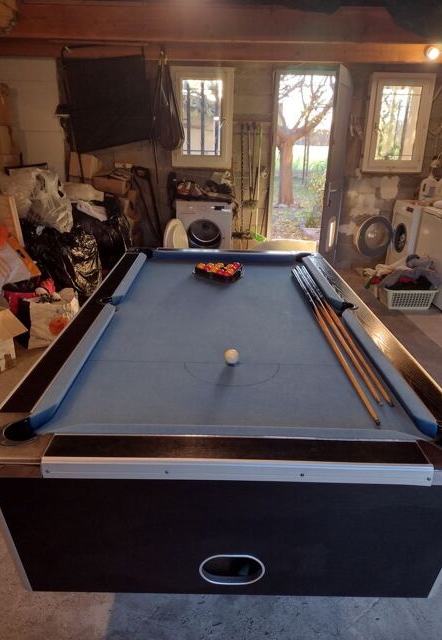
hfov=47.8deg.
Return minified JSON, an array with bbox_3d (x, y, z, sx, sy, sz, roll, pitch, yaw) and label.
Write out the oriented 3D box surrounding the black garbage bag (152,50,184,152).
[{"bbox_3d":[-0.578,-2.346,5.370,0.360,1.000,0.200,1,20,-1],"label":"black garbage bag"}]

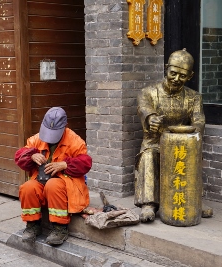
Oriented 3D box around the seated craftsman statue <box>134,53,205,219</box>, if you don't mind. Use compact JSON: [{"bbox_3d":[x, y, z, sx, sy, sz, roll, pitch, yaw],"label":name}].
[{"bbox_3d":[0.463,-0.024,4.390,0.570,1.235,0.680,0,8,3],"label":"seated craftsman statue"}]

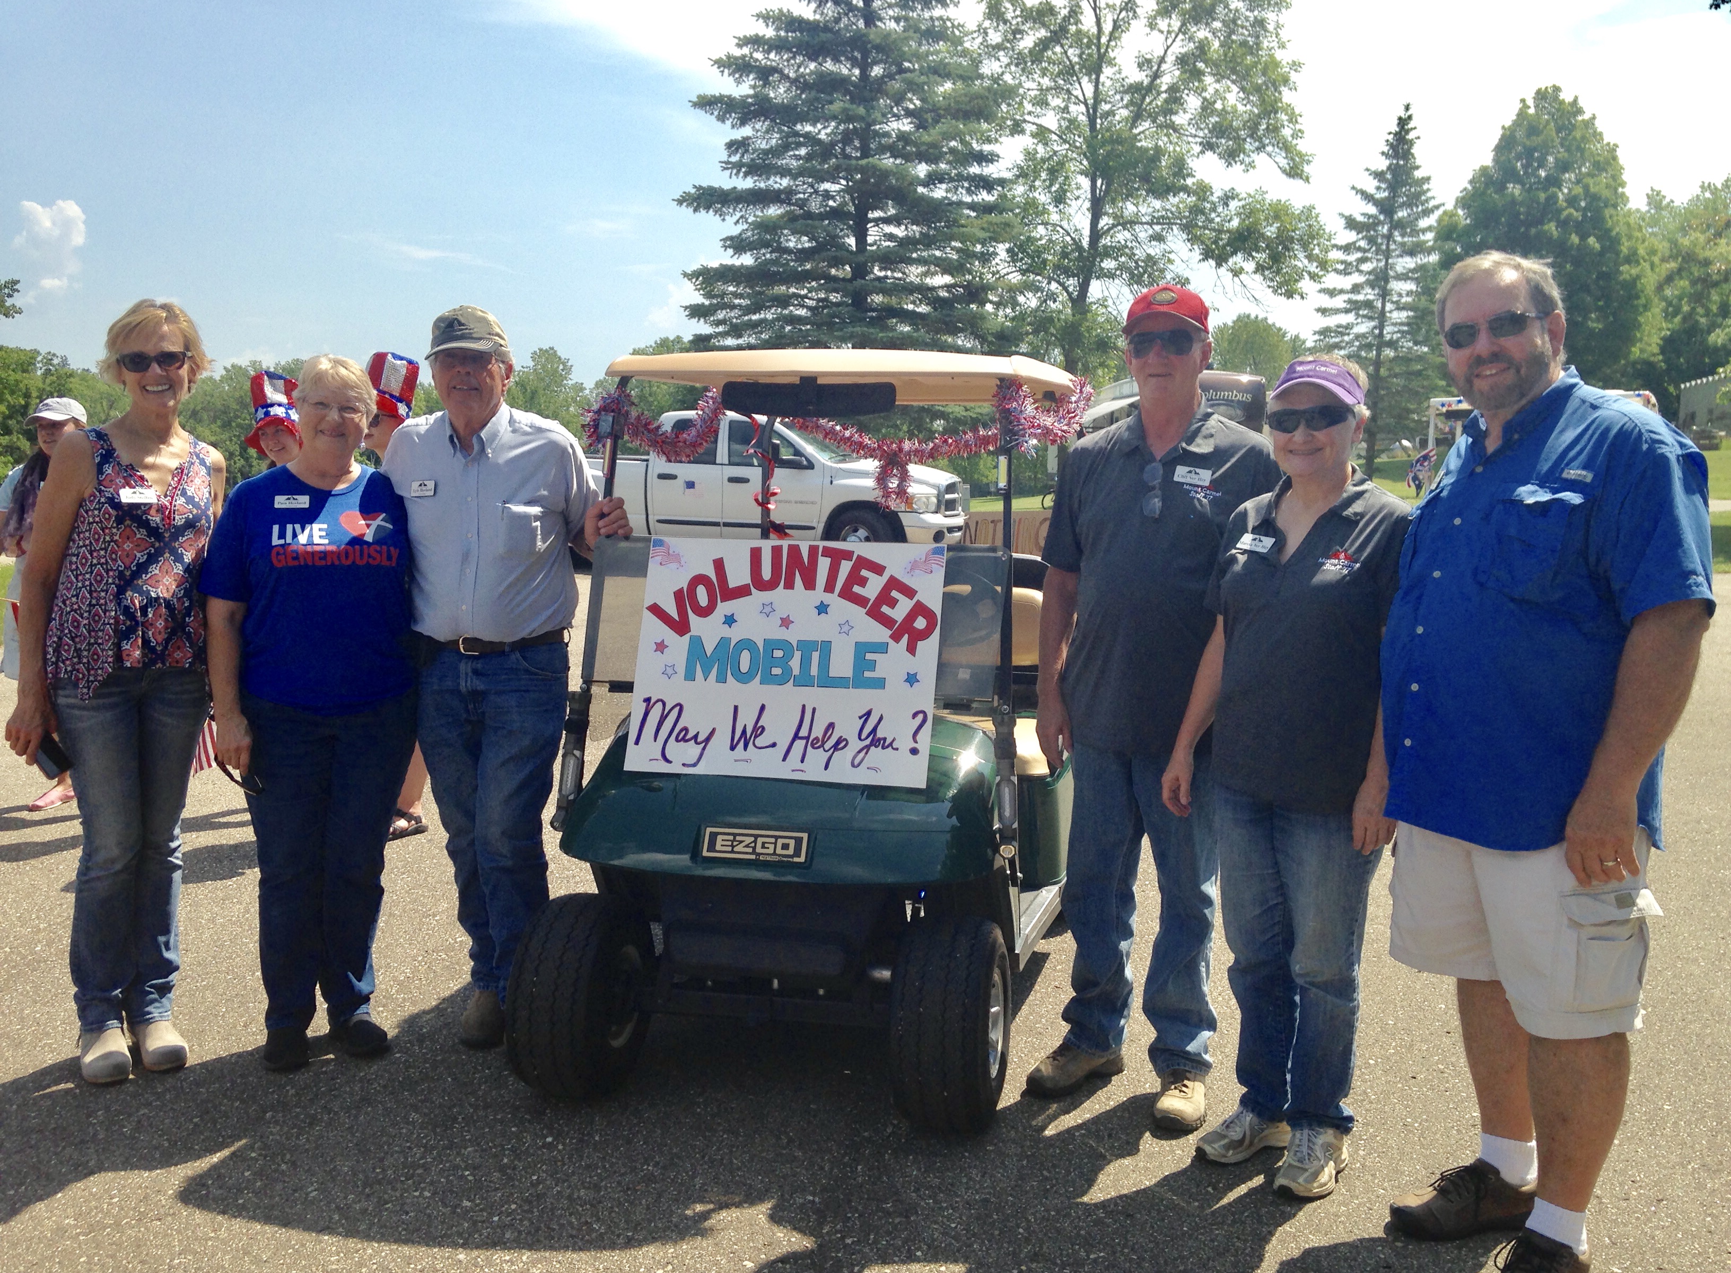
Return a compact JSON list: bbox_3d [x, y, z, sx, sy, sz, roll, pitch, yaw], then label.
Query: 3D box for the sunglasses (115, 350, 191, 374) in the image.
[{"bbox_3d":[-1.557,-0.599,3.620,0.145,0.050,0.145,0,7,-22],"label":"sunglasses"}]

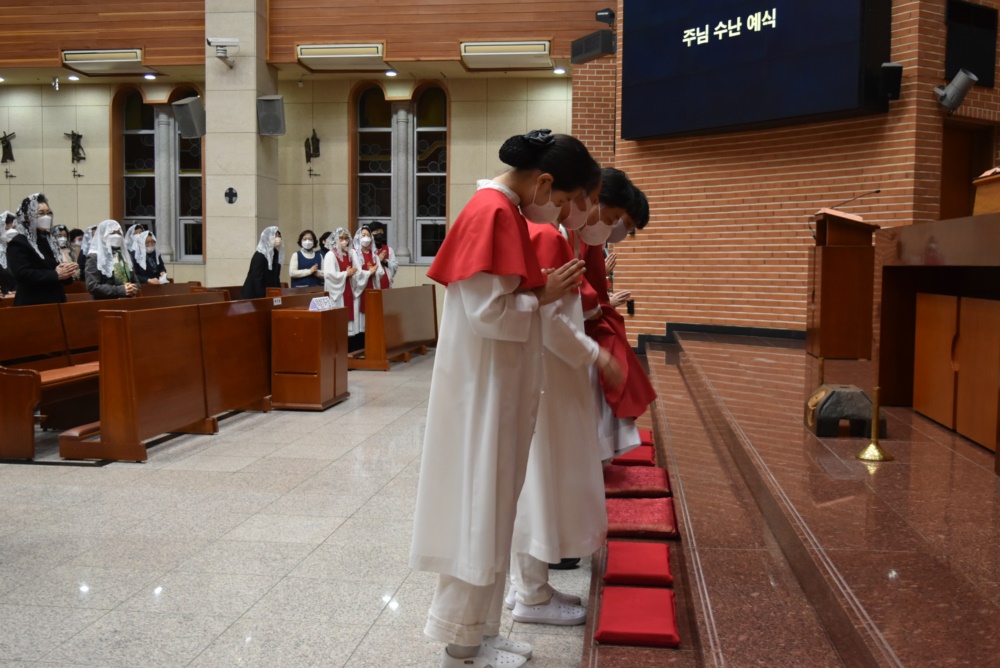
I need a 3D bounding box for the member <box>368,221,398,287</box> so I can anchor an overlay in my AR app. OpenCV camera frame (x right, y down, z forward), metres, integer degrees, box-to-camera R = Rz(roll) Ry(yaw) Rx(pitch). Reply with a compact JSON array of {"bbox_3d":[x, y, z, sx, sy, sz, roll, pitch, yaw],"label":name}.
[{"bbox_3d":[-1.478,-0.586,12.759,0.470,1.680,0.360,-2,4,-25],"label":"member"}]

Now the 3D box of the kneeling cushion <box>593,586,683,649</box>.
[{"bbox_3d":[0.363,0.736,2.638,0.210,0.045,0.370,1,4,7],"label":"kneeling cushion"}]

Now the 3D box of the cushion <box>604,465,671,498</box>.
[{"bbox_3d":[0.588,0.627,4.269,0.280,0.050,0.450,1,4,7],"label":"cushion"}]

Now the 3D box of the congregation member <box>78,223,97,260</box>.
[{"bbox_3d":[-4.102,-0.334,10.030,0.340,1.521,0.460,2,4,27],"label":"congregation member"}]

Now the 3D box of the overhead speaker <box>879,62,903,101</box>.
[{"bbox_3d":[3.469,-2.242,8.900,0.190,0.300,0.170,3,19,35],"label":"overhead speaker"}]

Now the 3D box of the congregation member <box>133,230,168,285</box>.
[{"bbox_3d":[-4.356,-0.545,12.457,0.360,1.500,0.450,3,4,29],"label":"congregation member"}]

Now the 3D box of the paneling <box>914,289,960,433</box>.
[{"bbox_3d":[1.989,0.106,4.548,0.030,0.575,0.660,1,4,7],"label":"paneling"}]

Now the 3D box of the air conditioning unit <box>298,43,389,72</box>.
[{"bbox_3d":[-2.041,-3.697,13.395,1.130,0.200,0.750,1,4,7],"label":"air conditioning unit"}]

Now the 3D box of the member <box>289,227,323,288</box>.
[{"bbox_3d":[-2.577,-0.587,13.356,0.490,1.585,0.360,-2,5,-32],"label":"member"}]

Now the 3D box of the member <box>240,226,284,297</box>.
[{"bbox_3d":[-2.818,-0.478,11.855,0.450,1.576,0.440,2,4,18],"label":"member"}]

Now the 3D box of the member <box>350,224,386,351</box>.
[{"bbox_3d":[-1.587,-0.518,11.896,0.380,1.560,0.450,3,5,37],"label":"member"}]

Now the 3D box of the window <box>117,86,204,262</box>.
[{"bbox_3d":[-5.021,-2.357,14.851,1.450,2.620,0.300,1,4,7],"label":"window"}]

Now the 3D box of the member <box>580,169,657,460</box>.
[{"bbox_3d":[0.378,0.105,3.898,0.500,1.500,0.480,1,4,7],"label":"member"}]

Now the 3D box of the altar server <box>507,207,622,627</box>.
[{"bbox_3d":[0.180,0.156,3.149,0.440,1.490,0.480,1,4,7],"label":"altar server"}]

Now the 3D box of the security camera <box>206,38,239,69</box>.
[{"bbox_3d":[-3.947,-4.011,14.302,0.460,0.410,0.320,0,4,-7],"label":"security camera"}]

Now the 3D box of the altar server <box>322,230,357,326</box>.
[{"bbox_3d":[-1.790,-0.419,11.255,0.360,1.555,0.440,3,5,38],"label":"altar server"}]

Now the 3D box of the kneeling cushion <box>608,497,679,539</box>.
[{"bbox_3d":[0.523,0.715,3.920,0.320,0.055,0.430,1,4,7],"label":"kneeling cushion"}]

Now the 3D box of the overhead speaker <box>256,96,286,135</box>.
[{"bbox_3d":[-3.296,-3.145,14.400,0.360,0.540,0.340,0,22,-1],"label":"overhead speaker"}]

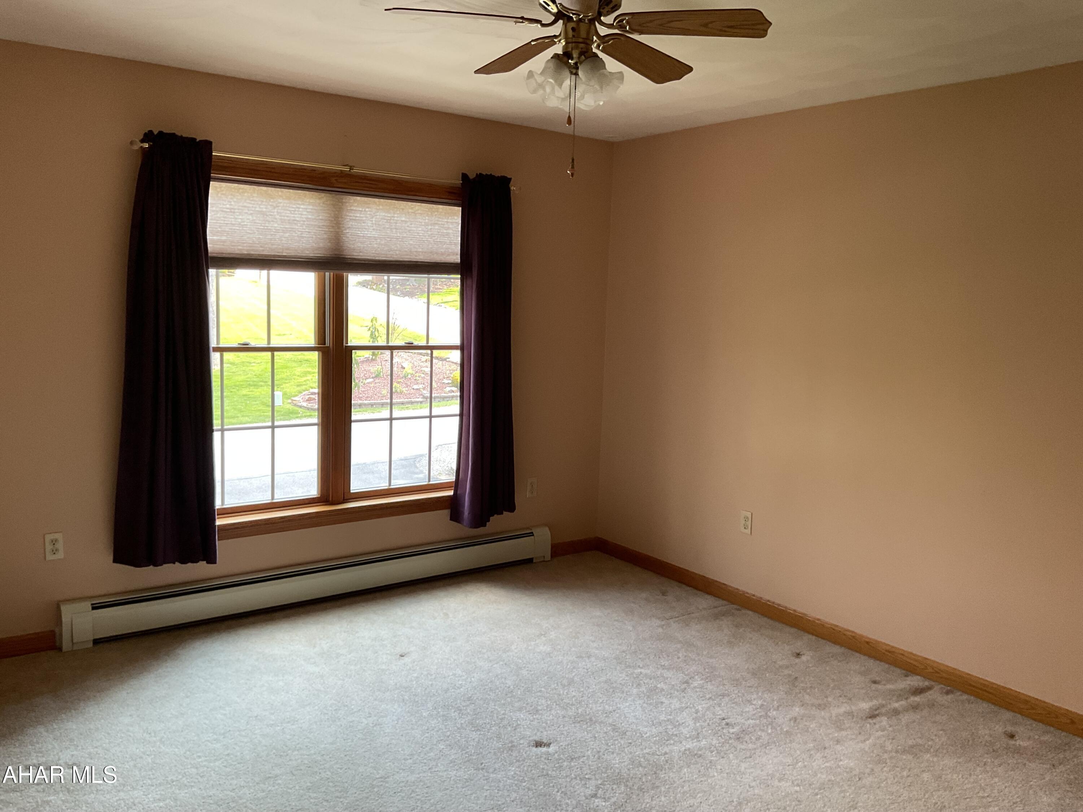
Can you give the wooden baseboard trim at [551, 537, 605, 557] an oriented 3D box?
[{"bbox_3d":[0.187,0.851,5.431,0.395,0.081,0.014,-3,9,-36],"label":"wooden baseboard trim"}]

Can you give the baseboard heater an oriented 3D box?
[{"bbox_3d":[-0.981,0.867,4.529,2.540,0.201,0.069,-3,9,-36],"label":"baseboard heater"}]

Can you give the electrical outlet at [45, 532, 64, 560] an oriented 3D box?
[{"bbox_3d":[-2.014,0.583,3.756,0.070,0.114,0.009,-3,9,-36],"label":"electrical outlet"}]

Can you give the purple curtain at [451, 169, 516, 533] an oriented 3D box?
[{"bbox_3d":[-0.285,-0.281,4.847,0.445,1.855,0.115,-3,9,-36],"label":"purple curtain"}]

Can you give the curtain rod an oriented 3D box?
[{"bbox_3d":[-0.904,-1.112,4.264,1.935,0.045,0.072,-3,9,-36],"label":"curtain rod"}]

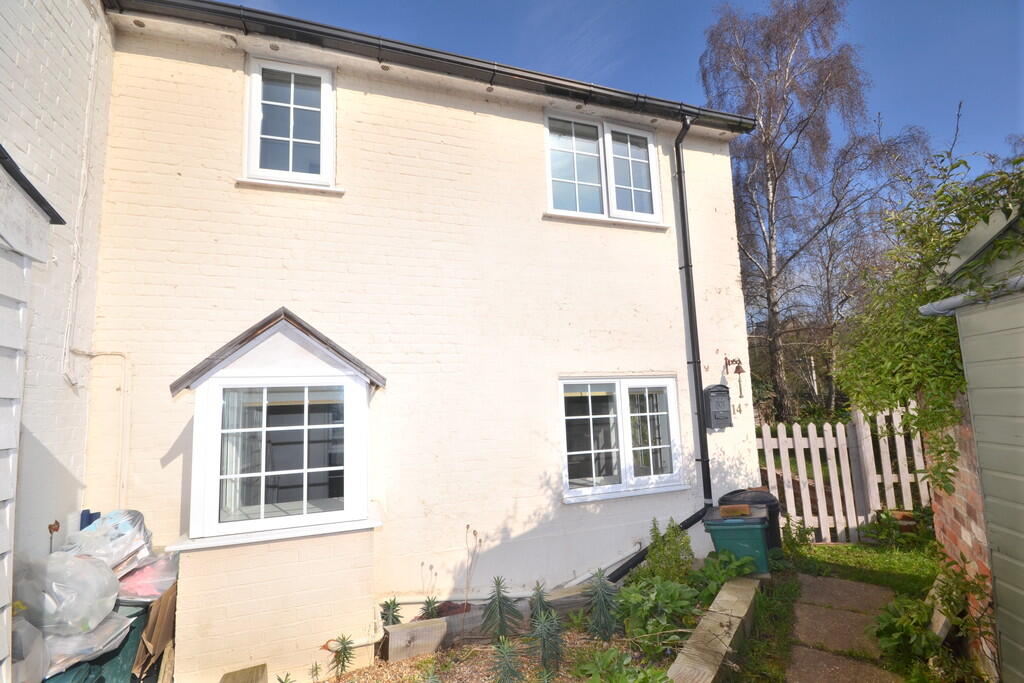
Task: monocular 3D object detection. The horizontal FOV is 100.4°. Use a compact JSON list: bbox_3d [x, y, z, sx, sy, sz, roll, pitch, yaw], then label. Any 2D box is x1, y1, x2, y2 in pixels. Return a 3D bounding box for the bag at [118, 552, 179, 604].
[{"bbox_3d":[-1.983,1.287,2.326,0.330,0.250,0.320,0,-5,-18],"label":"bag"}]

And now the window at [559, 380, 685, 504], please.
[{"bbox_3d":[0.986,0.838,3.849,1.188,1.037,0.100,0,-5,-18],"label":"window"}]

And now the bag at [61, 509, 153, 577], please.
[{"bbox_3d":[-2.110,1.051,2.234,0.400,0.310,0.340,0,-5,-18],"label":"bag"}]

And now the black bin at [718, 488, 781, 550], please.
[{"bbox_3d":[2.110,1.620,3.786,0.480,0.620,0.480,0,-5,-18],"label":"black bin"}]

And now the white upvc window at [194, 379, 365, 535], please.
[{"bbox_3d":[-1.327,0.640,2.511,0.899,0.865,0.100,0,-5,-18],"label":"white upvc window"}]

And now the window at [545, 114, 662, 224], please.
[{"bbox_3d":[0.874,-1.589,4.038,1.191,0.927,0.100,0,-5,-18],"label":"window"}]

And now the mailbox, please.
[{"bbox_3d":[1.971,0.619,4.066,0.225,0.395,0.085,0,-5,-18],"label":"mailbox"}]

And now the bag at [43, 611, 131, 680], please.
[{"bbox_3d":[-1.878,1.298,1.895,0.350,0.180,0.420,0,-5,-18],"label":"bag"}]

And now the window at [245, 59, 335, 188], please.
[{"bbox_3d":[-1.665,-1.628,3.235,0.590,0.930,0.100,0,-5,-18],"label":"window"}]

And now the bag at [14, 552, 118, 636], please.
[{"bbox_3d":[-1.951,1.112,1.879,0.370,0.330,0.370,0,-5,-18],"label":"bag"}]

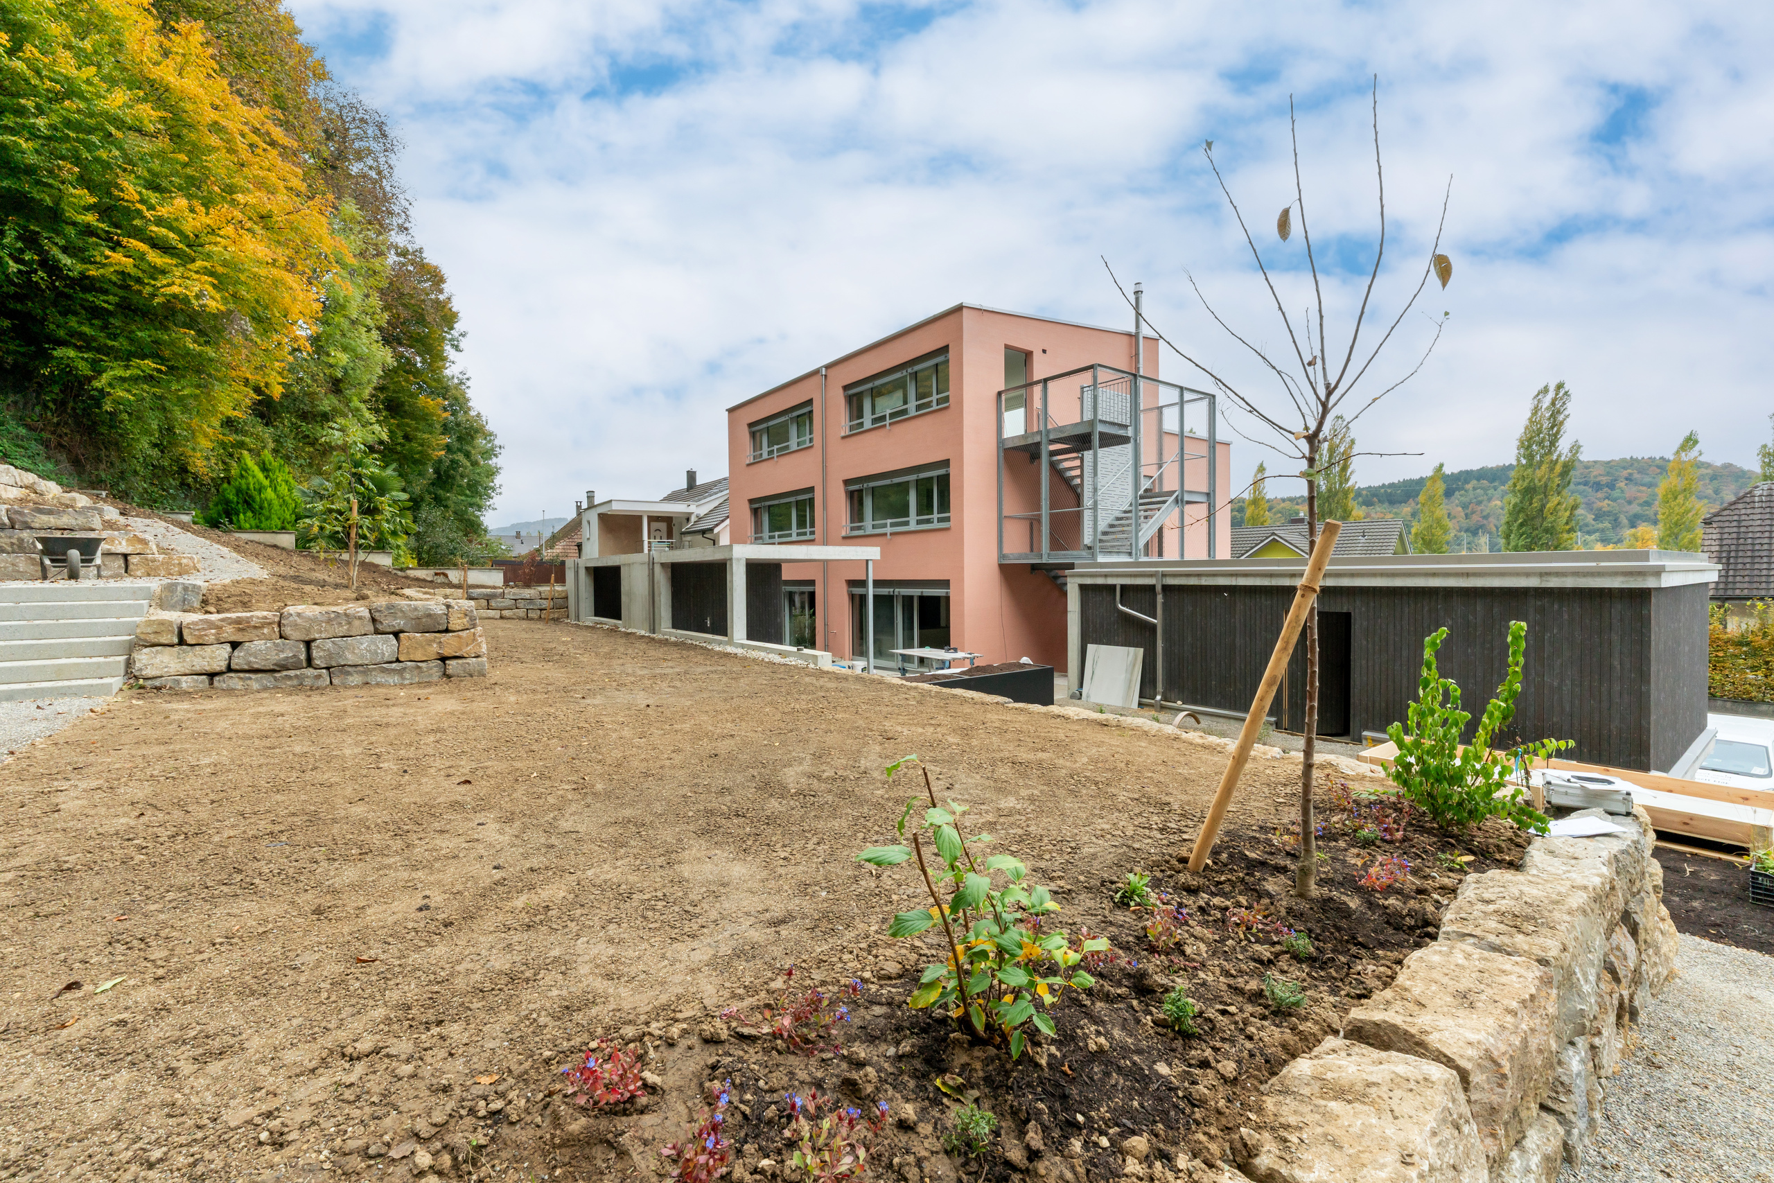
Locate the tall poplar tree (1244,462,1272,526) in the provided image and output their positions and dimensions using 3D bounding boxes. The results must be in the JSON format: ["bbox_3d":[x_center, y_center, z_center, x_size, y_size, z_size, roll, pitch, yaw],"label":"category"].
[{"bbox_3d":[45.646,-6.554,84.906,3.800,18.800,3.800,0,1,28],"label":"tall poplar tree"}]

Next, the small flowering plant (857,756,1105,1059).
[{"bbox_3d":[0.200,0.682,1.500,0.520,0.630,0.460,0,1,8],"label":"small flowering plant"}]

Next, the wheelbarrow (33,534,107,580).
[{"bbox_3d":[-11.222,-0.467,9.500,1.400,0.630,0.650,1,2,41],"label":"wheelbarrow"}]

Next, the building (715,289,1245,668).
[{"bbox_3d":[3.414,-3.020,25.178,13.140,9.550,14.400,-2,2,-38],"label":"building"}]

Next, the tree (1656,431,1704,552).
[{"bbox_3d":[64.400,-5.007,56.000,3.300,16.000,3.300,-1,2,-41],"label":"tree"}]

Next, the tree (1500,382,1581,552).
[{"bbox_3d":[49.200,-6.286,52.000,4.800,18.900,4.800,1,2,43],"label":"tree"}]

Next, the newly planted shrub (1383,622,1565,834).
[{"bbox_3d":[2.680,0.601,3.150,0.660,0.920,0.620,1,1,40],"label":"newly planted shrub"}]

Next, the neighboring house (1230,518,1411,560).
[{"bbox_3d":[18.650,0.254,34.200,11.500,7.000,9.000,1,1,38],"label":"neighboring house"}]

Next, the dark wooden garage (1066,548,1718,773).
[{"bbox_3d":[9.250,0.817,13.900,4.800,2.860,9.200,-1,1,-39],"label":"dark wooden garage"}]

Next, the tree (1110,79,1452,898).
[{"bbox_3d":[1.359,-0.358,2.360,1.150,2.800,1.050,0,1,30],"label":"tree"}]

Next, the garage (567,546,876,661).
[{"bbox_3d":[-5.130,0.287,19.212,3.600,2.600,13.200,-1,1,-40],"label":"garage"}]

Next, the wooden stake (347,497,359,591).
[{"bbox_3d":[-7.744,-0.673,10.000,0.060,1.290,0.060,3,0,-38],"label":"wooden stake"}]

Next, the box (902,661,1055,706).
[{"bbox_3d":[1.378,1.756,11.652,3.500,0.720,0.800,-2,2,-38],"label":"box"}]

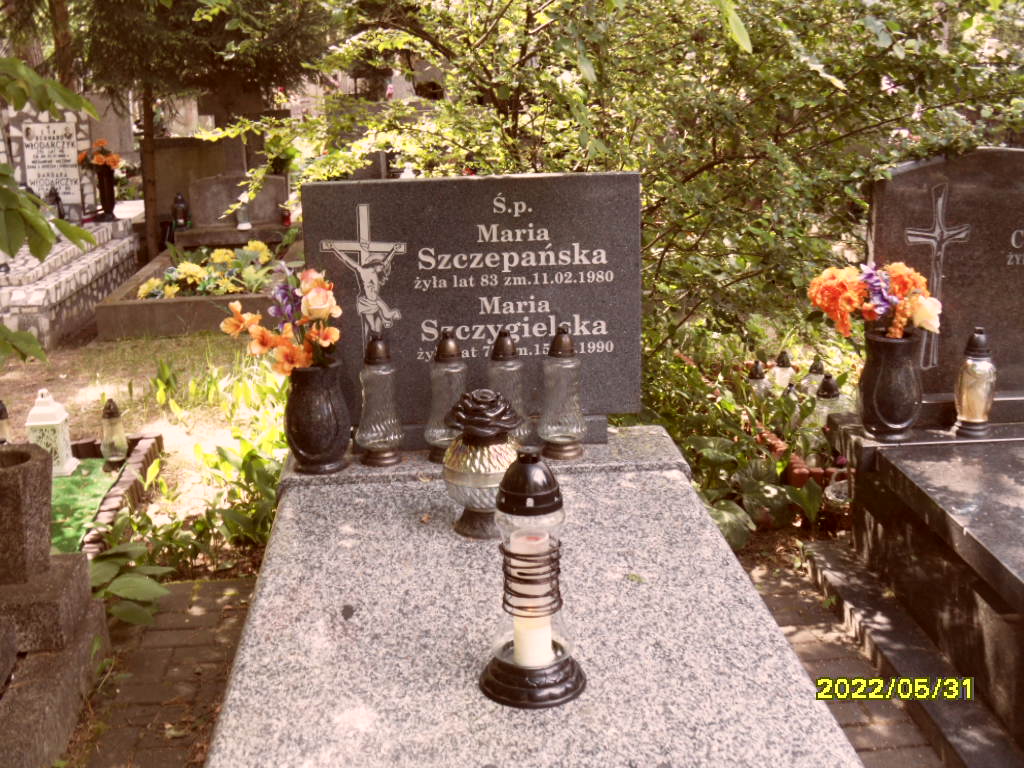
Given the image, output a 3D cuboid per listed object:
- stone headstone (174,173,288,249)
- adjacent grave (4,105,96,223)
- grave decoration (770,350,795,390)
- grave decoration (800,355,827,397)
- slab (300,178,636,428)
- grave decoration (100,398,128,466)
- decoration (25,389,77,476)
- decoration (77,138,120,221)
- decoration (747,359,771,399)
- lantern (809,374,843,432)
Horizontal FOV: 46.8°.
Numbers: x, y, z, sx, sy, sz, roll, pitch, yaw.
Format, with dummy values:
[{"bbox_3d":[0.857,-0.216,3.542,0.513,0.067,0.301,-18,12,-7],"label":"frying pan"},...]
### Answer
[{"bbox_3d":[-1.988,-1.266,8.598,0.840,0.520,0.340,-2,15,-5],"label":"stone headstone"},{"bbox_3d":[-3.406,-1.652,8.768,0.620,0.870,0.160,-2,15,-5],"label":"adjacent grave"},{"bbox_3d":[1.261,-0.042,5.469,0.100,0.245,0.100,-2,15,-5],"label":"grave decoration"},{"bbox_3d":[1.367,-0.008,5.317,0.110,0.255,0.110,-2,15,-5],"label":"grave decoration"},{"bbox_3d":[-0.108,-0.237,3.288,0.915,0.665,0.080,-2,15,-5],"label":"slab"},{"bbox_3d":[-1.513,0.187,4.465,0.105,0.270,0.105,-2,15,-5],"label":"grave decoration"},{"bbox_3d":[-1.750,0.174,4.441,0.160,0.305,0.160,-3,15,-8],"label":"decoration"},{"bbox_3d":[-2.947,-1.480,8.476,0.290,0.580,0.240,-2,15,-5],"label":"decoration"},{"bbox_3d":[1.103,-0.007,5.268,0.100,0.250,0.100,-2,15,-5],"label":"decoration"},{"bbox_3d":[1.273,0.103,4.713,0.130,0.290,0.130,-2,15,-5],"label":"lantern"}]

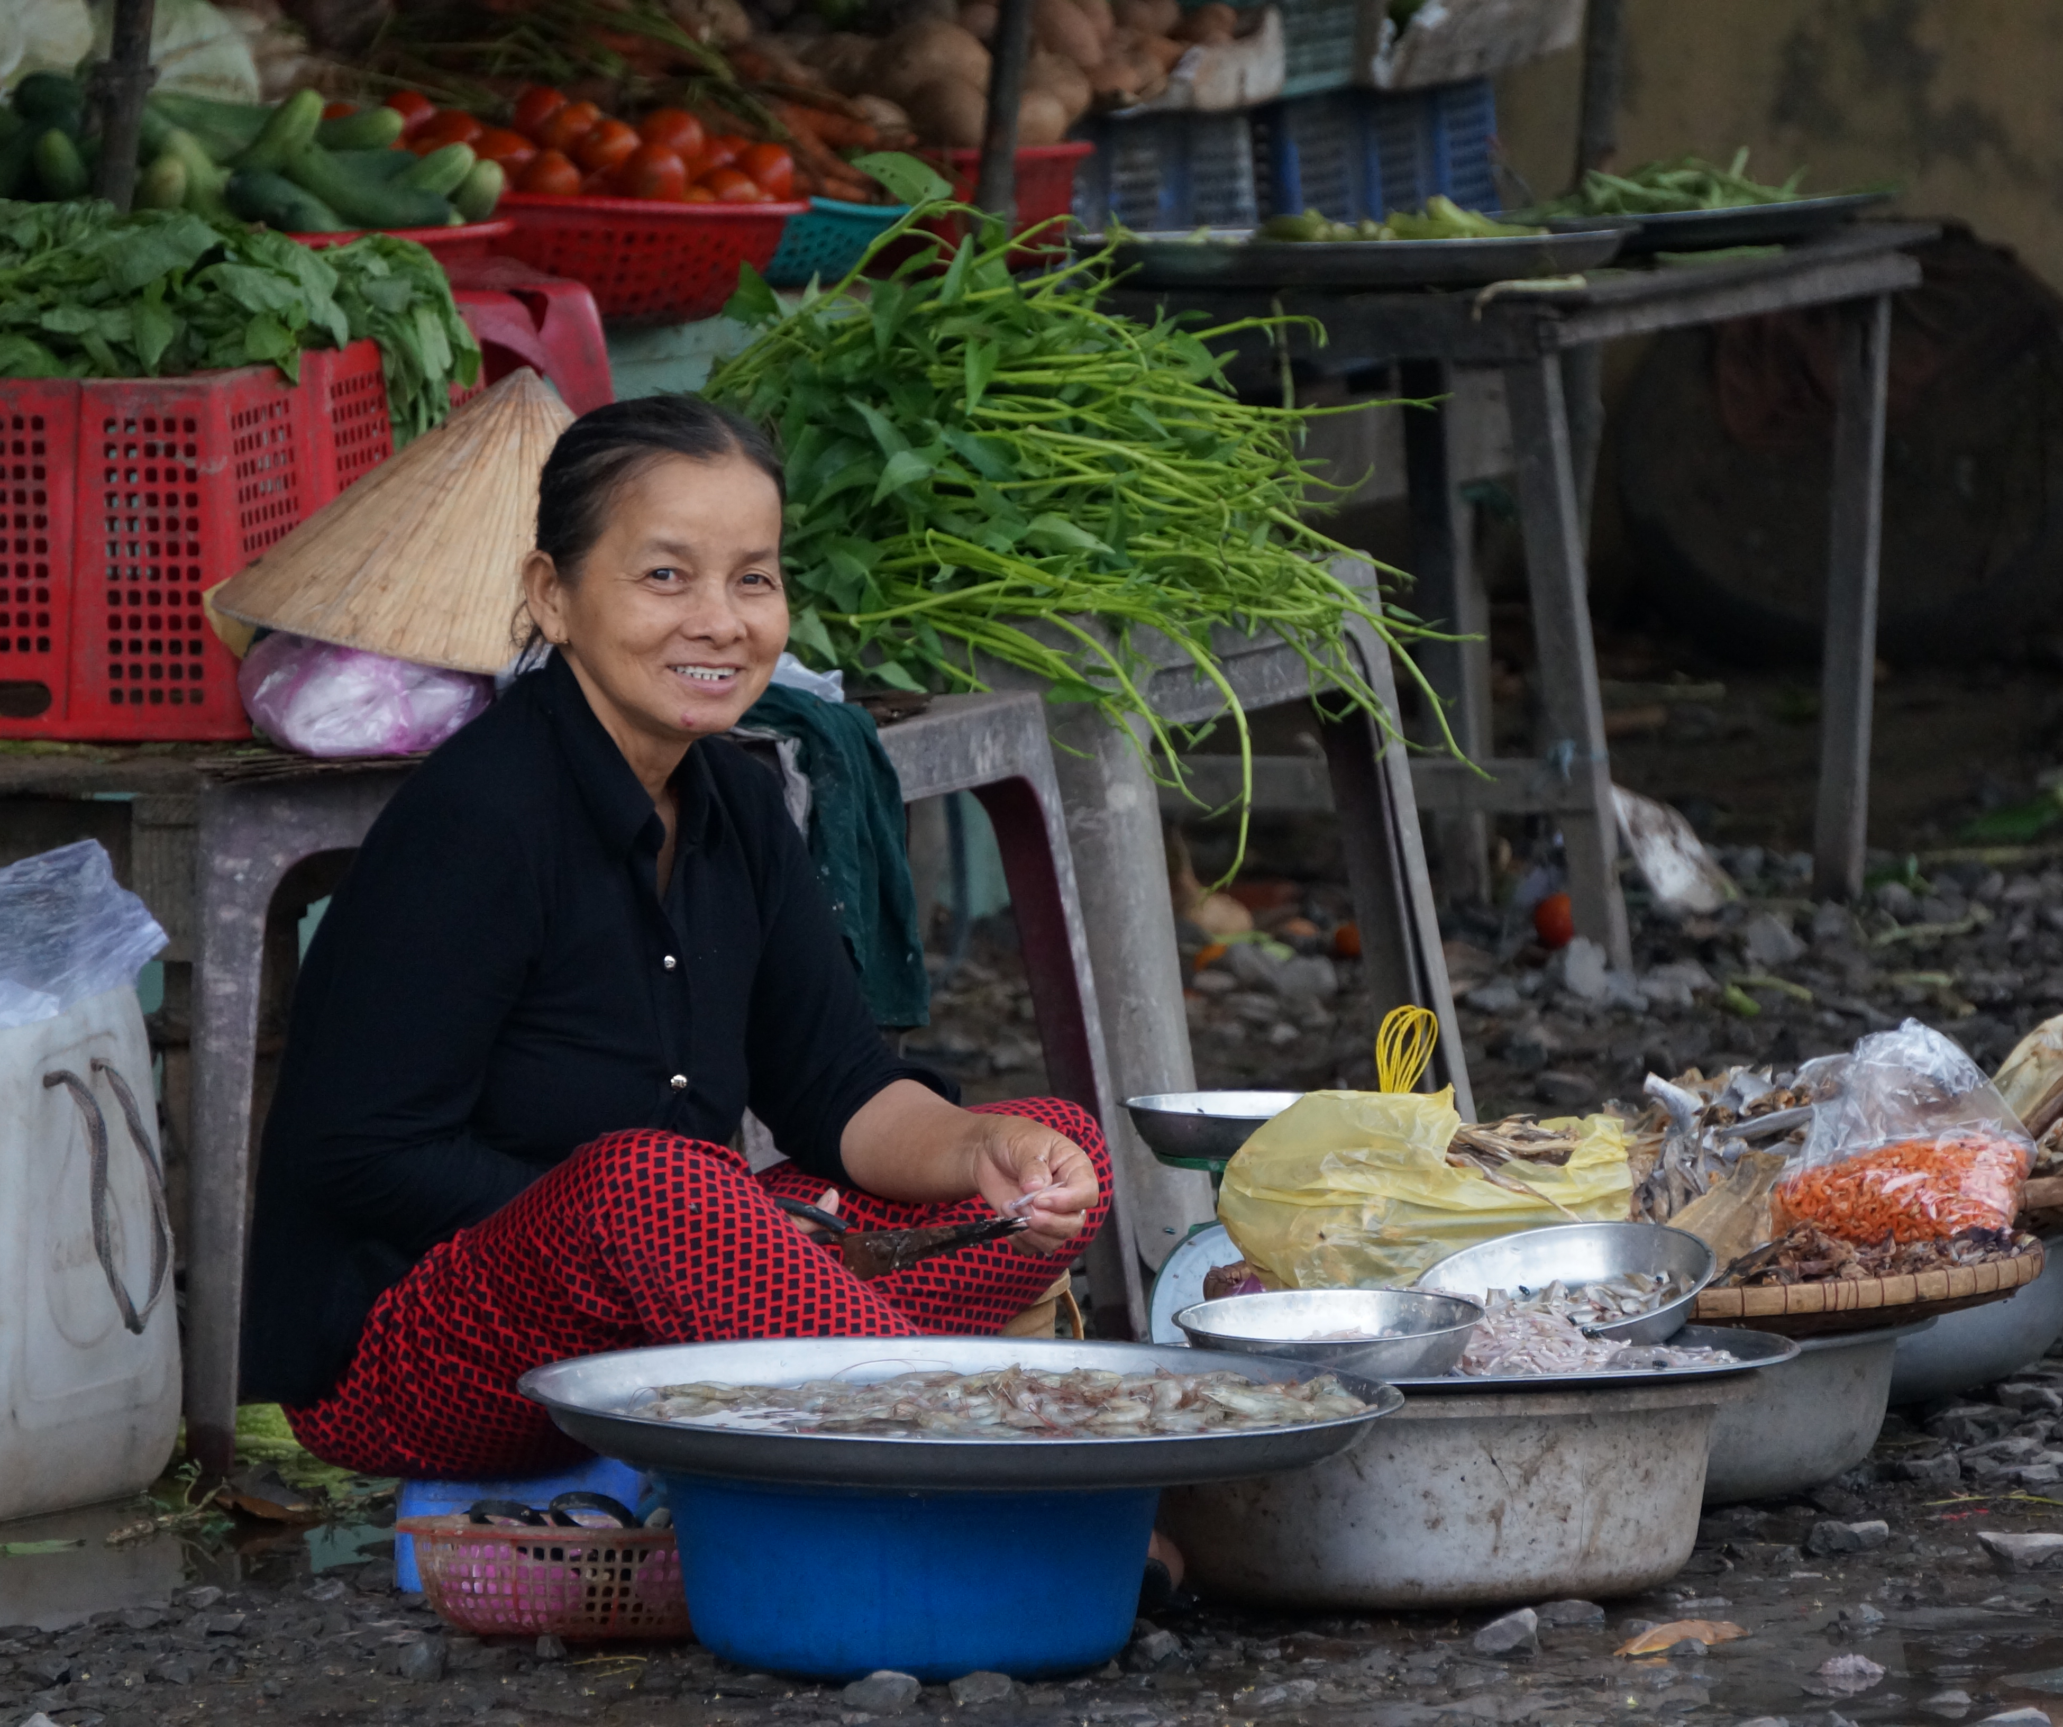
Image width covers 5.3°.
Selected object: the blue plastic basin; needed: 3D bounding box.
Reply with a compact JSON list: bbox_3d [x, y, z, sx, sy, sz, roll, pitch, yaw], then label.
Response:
[{"bbox_3d":[-0.069,0.420,13.550,0.300,0.125,0.300,0,5,0],"label":"blue plastic basin"}]

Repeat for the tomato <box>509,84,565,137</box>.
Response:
[{"bbox_3d":[-0.383,-0.583,17.500,0.045,0.043,0.045,-1,5,0],"label":"tomato"}]

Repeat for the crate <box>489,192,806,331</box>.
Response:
[{"bbox_3d":[-0.306,-0.492,18.300,0.270,0.098,0.270,0,5,0],"label":"crate"}]

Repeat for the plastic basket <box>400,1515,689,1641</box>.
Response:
[{"bbox_3d":[-0.291,0.442,13.930,0.200,0.072,0.200,0,5,0],"label":"plastic basket"}]

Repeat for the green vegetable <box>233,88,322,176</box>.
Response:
[{"bbox_3d":[-0.576,-0.557,17.150,0.041,0.041,0.115,-4,-23,-31],"label":"green vegetable"}]

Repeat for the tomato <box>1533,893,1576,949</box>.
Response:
[{"bbox_3d":[0.444,0.048,18.900,0.047,0.047,0.047,-1,5,0],"label":"tomato"}]

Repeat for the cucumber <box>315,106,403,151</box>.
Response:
[{"bbox_3d":[-0.542,-0.584,17.900,0.125,0.034,0.034,-12,0,20],"label":"cucumber"}]

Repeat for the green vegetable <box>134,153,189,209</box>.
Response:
[{"bbox_3d":[-0.661,-0.521,17.150,0.042,0.046,0.110,0,5,6],"label":"green vegetable"}]

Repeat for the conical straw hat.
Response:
[{"bbox_3d":[-0.359,-0.246,15.400,0.390,0.190,0.390,8,7,0],"label":"conical straw hat"}]

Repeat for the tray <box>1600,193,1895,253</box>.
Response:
[{"bbox_3d":[0.547,-0.541,19.100,0.370,0.040,0.370,-1,5,0],"label":"tray"}]

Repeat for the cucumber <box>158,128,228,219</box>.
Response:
[{"bbox_3d":[-0.567,-0.465,15.350,0.037,0.115,0.037,-5,-35,-46],"label":"cucumber"}]

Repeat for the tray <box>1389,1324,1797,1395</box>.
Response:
[{"bbox_3d":[0.264,0.336,14.601,0.475,0.033,0.475,-3,4,0],"label":"tray"}]

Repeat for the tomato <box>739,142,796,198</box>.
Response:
[{"bbox_3d":[-0.198,-0.518,16.850,0.046,0.047,0.046,0,5,0],"label":"tomato"}]

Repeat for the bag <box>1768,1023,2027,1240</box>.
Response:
[{"bbox_3d":[0.587,0.180,15.150,0.175,0.150,0.140,-1,5,0],"label":"bag"}]

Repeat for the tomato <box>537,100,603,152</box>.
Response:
[{"bbox_3d":[-0.377,-0.600,18.300,0.056,0.052,0.056,0,5,0],"label":"tomato"}]

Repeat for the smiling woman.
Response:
[{"bbox_3d":[-0.219,0.075,14.650,0.470,0.730,0.580,-6,7,-44],"label":"smiling woman"}]

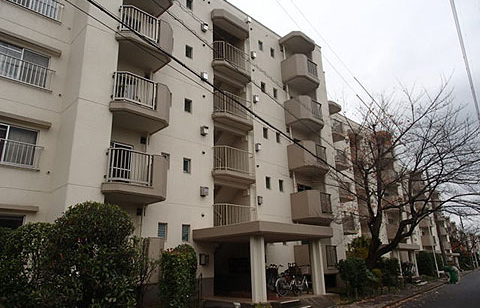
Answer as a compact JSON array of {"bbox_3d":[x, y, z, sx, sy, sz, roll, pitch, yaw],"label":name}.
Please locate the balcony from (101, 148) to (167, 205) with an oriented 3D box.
[{"bbox_3d":[-3.681,0.787,11.579,2.145,1.397,1.437,15,-24,-42],"label":"balcony"}]

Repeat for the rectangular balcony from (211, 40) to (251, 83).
[{"bbox_3d":[-0.291,-4.611,17.517,2.368,1.417,0.627,15,-24,-42],"label":"rectangular balcony"}]

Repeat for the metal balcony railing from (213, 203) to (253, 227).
[{"bbox_3d":[-0.094,2.882,15.208,2.328,1.093,0.567,15,-24,-42],"label":"metal balcony railing"}]

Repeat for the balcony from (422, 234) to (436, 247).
[{"bbox_3d":[27.381,12.506,49.795,2.105,1.386,1.437,15,-24,-42],"label":"balcony"}]

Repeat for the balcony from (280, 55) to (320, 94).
[{"bbox_3d":[3.814,-4.859,21.225,2.105,1.397,1.437,15,-24,-42],"label":"balcony"}]

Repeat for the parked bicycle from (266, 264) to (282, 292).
[{"bbox_3d":[1.368,5.440,15.045,0.557,1.063,1.720,-9,-19,24],"label":"parked bicycle"}]

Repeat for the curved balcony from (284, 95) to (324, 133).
[{"bbox_3d":[3.884,-2.298,20.433,2.105,1.397,1.437,15,-24,-42],"label":"curved balcony"}]

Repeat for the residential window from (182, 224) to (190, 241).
[{"bbox_3d":[-2.117,3.095,13.524,0.385,0.658,0.121,15,-24,-42],"label":"residential window"}]

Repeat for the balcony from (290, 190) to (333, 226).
[{"bbox_3d":[4.024,2.844,18.843,2.105,1.376,1.437,15,-24,-42],"label":"balcony"}]

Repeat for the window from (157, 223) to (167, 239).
[{"bbox_3d":[-2.862,2.898,12.822,0.395,0.658,0.121,15,-24,-42],"label":"window"}]

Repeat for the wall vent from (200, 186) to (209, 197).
[{"bbox_3d":[-1.467,1.570,14.479,0.273,0.395,0.243,15,-24,-42],"label":"wall vent"}]

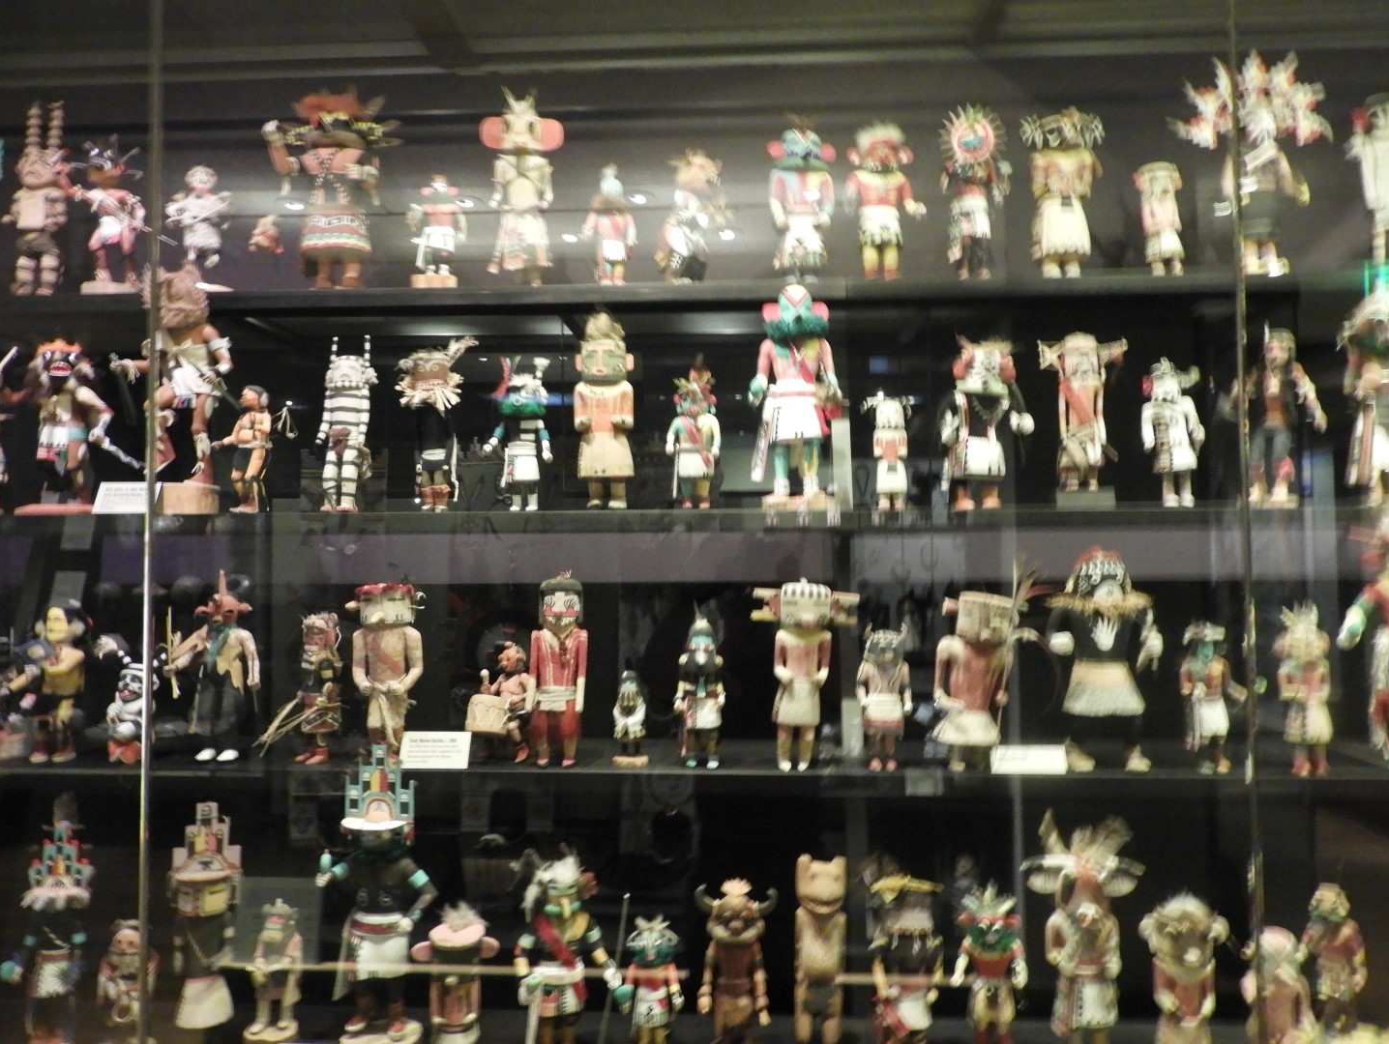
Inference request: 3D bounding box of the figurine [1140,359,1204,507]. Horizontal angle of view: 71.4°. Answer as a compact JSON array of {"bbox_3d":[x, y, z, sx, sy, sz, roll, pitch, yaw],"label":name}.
[{"bbox_3d":[0.798,-0.150,1.613,0.103,0.245,0.100,-1,-2,12],"label":"figurine"}]

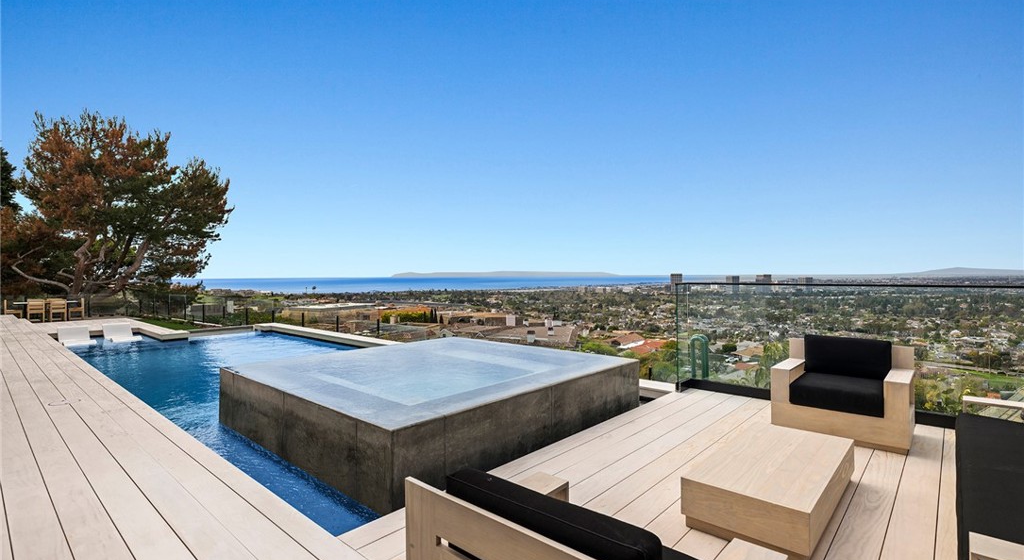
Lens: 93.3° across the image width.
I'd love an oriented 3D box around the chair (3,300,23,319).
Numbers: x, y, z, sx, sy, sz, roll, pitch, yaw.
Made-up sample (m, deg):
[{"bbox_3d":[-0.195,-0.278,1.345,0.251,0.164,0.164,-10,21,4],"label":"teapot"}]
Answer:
[{"bbox_3d":[-17.944,1.152,17.400,0.470,0.840,0.470,0,0,42],"label":"chair"}]

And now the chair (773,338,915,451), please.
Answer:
[{"bbox_3d":[2.862,0.922,4.188,0.940,0.782,0.690,0,0,42],"label":"chair"}]

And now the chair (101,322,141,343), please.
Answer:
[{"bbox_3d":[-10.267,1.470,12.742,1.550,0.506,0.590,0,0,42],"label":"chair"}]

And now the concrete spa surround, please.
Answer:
[{"bbox_3d":[-0.858,1.221,5.243,3.228,0.609,3.171,0,0,42],"label":"concrete spa surround"}]

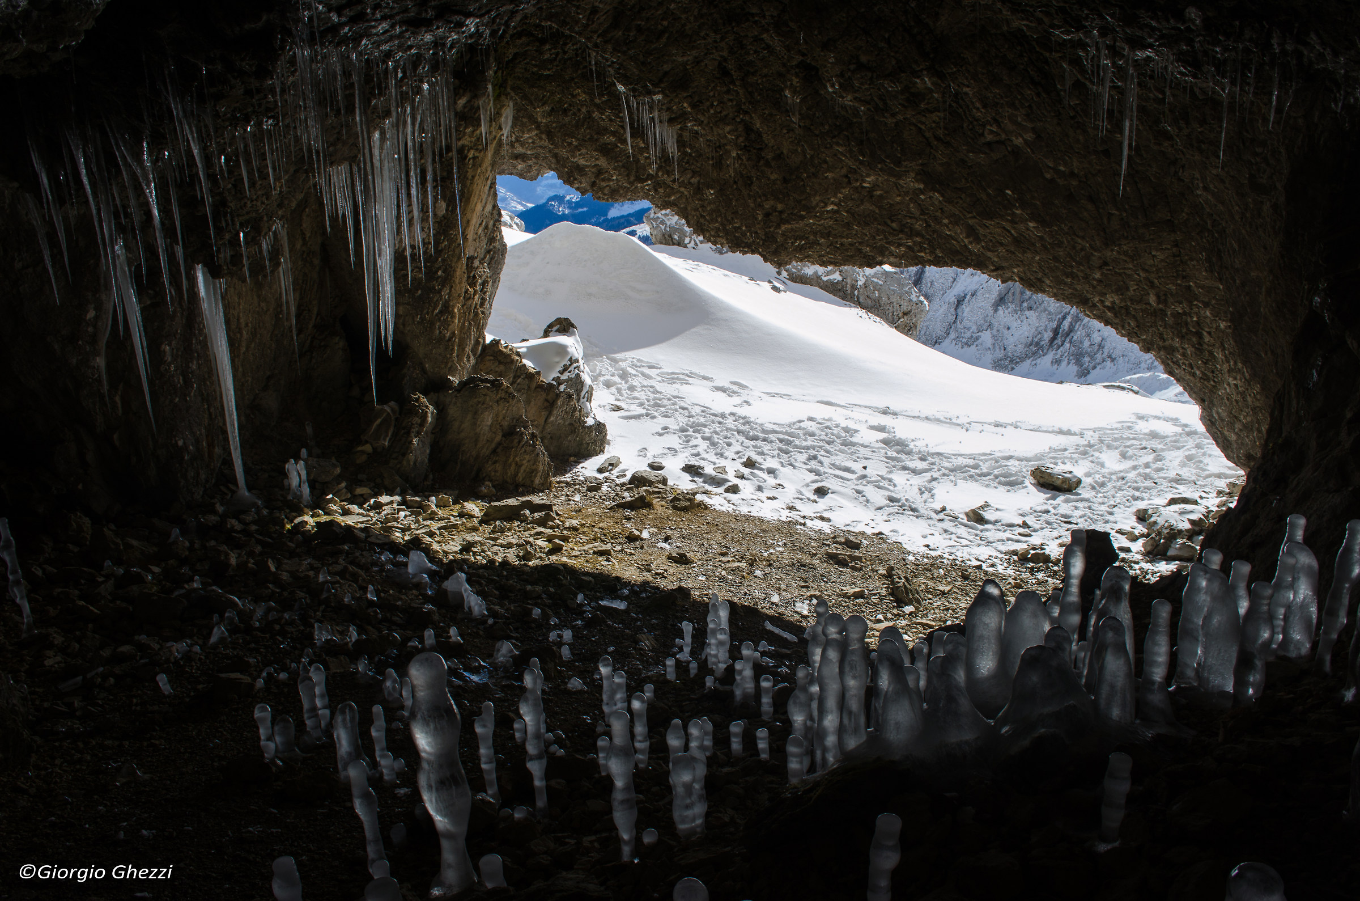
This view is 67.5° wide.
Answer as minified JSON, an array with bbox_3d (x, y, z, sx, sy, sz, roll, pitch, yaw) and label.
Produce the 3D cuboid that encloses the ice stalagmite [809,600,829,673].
[{"bbox_3d":[0.557,0.825,3.980,0.093,0.507,0.089,2,16,8],"label":"ice stalagmite"}]

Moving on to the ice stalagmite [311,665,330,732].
[{"bbox_3d":[-1.315,0.898,3.720,0.057,0.253,0.057,-2,14,0],"label":"ice stalagmite"}]

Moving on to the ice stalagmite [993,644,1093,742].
[{"bbox_3d":[1.101,0.708,3.089,0.286,0.265,0.286,-2,15,0],"label":"ice stalagmite"}]

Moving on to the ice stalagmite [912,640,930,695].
[{"bbox_3d":[0.884,0.805,3.722,0.059,0.235,0.059,-2,14,0],"label":"ice stalagmite"}]

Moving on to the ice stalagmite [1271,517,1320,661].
[{"bbox_3d":[2.255,0.500,3.730,0.148,0.538,0.148,-2,15,0],"label":"ice stalagmite"}]

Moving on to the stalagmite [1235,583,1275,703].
[{"bbox_3d":[1.916,0.640,3.395,0.105,0.424,0.105,-2,15,0],"label":"stalagmite"}]

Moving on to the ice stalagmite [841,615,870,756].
[{"bbox_3d":[0.656,0.863,3.778,0.108,0.524,0.104,3,16,10],"label":"ice stalagmite"}]

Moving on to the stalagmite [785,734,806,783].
[{"bbox_3d":[0.424,1.116,3.707,0.070,0.166,0.066,2,16,7],"label":"stalagmite"}]

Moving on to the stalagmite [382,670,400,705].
[{"bbox_3d":[-1.120,0.916,3.952,0.055,0.138,0.055,-2,15,0],"label":"stalagmite"}]

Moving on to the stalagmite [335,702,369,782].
[{"bbox_3d":[-1.069,0.939,3.319,0.091,0.264,0.091,-2,14,0],"label":"stalagmite"}]

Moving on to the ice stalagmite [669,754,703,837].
[{"bbox_3d":[0.021,1.099,3.263,0.107,0.268,0.093,0,16,0],"label":"ice stalagmite"}]

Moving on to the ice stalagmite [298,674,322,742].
[{"bbox_3d":[-1.303,0.906,3.588,0.066,0.247,0.066,-2,15,0],"label":"ice stalagmite"}]

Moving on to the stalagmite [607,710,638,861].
[{"bbox_3d":[-0.178,1.011,3.084,0.089,0.481,0.082,-1,16,-4],"label":"stalagmite"}]

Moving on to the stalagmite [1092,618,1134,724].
[{"bbox_3d":[1.648,0.827,3.847,0.155,0.386,0.138,7,18,24],"label":"stalagmite"}]

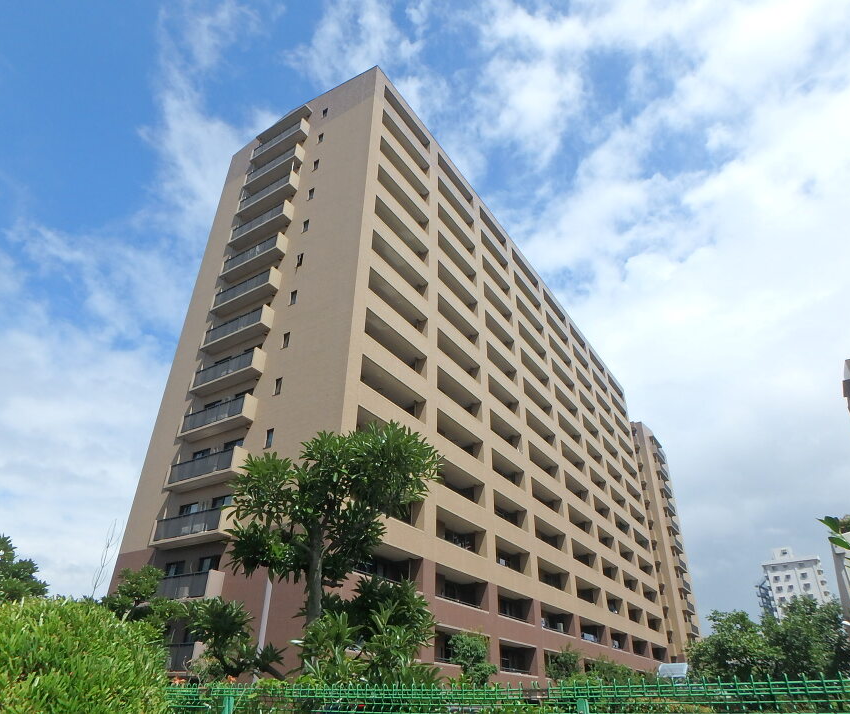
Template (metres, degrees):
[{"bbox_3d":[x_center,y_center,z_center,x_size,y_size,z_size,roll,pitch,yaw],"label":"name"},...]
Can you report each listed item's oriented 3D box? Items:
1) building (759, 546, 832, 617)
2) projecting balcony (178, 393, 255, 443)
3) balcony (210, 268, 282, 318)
[{"bbox_3d":[113.259,82.759,169.946,18.500,47.700,16.000,-18,-37,28],"label":"building"},{"bbox_3d":[-11.232,3.405,31.295,5.079,1.301,0.939,-18,-37,28],"label":"projecting balcony"},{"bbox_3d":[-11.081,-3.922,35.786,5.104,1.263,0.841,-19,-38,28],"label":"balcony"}]

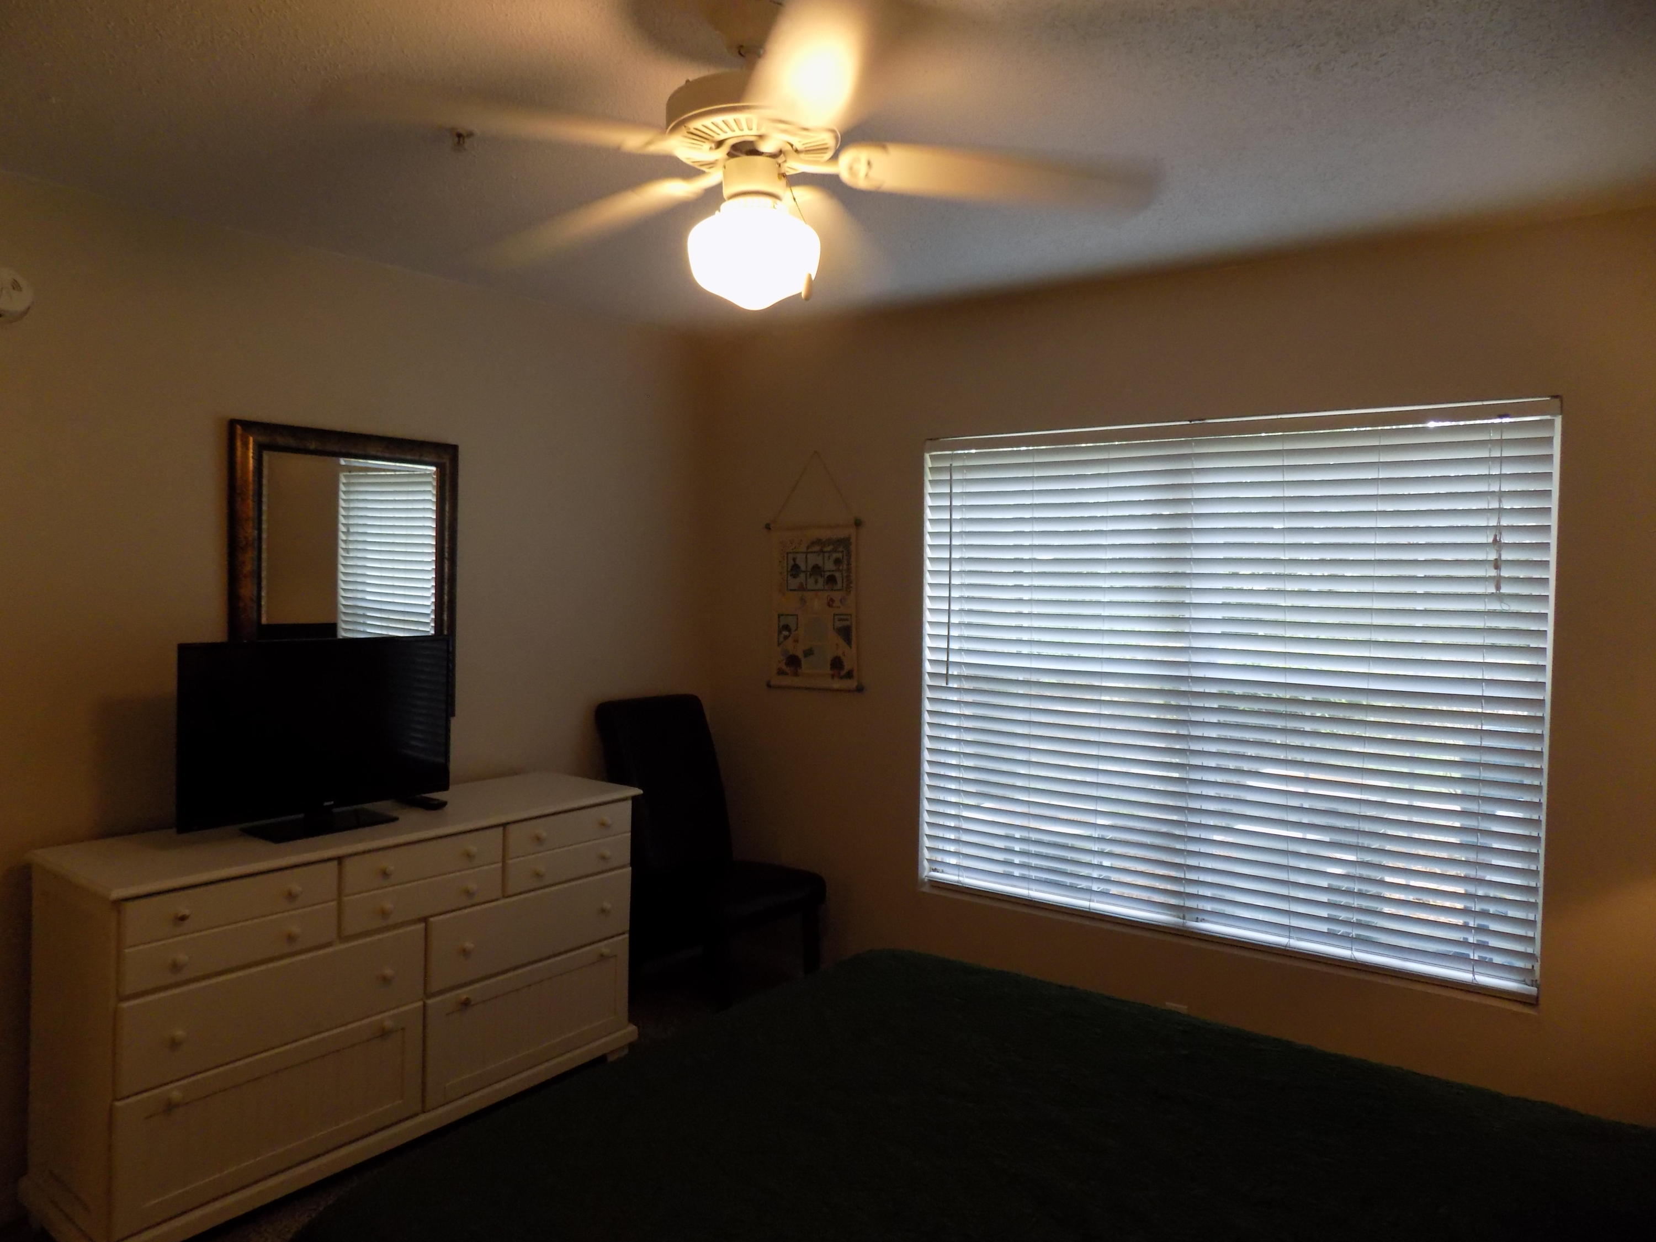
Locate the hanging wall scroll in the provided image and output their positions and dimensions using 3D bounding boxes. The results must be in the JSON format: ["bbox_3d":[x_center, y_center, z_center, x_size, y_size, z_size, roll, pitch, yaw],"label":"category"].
[{"bbox_3d":[-0.057,-0.183,4.042,0.440,0.870,0.025,2,2,36],"label":"hanging wall scroll"}]

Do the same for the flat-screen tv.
[{"bbox_3d":[-1.296,0.290,2.873,0.200,0.475,0.735,2,2,36],"label":"flat-screen tv"}]

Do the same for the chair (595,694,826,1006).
[{"bbox_3d":[-0.419,0.828,3.813,0.650,1.065,0.485,3,2,41],"label":"chair"}]

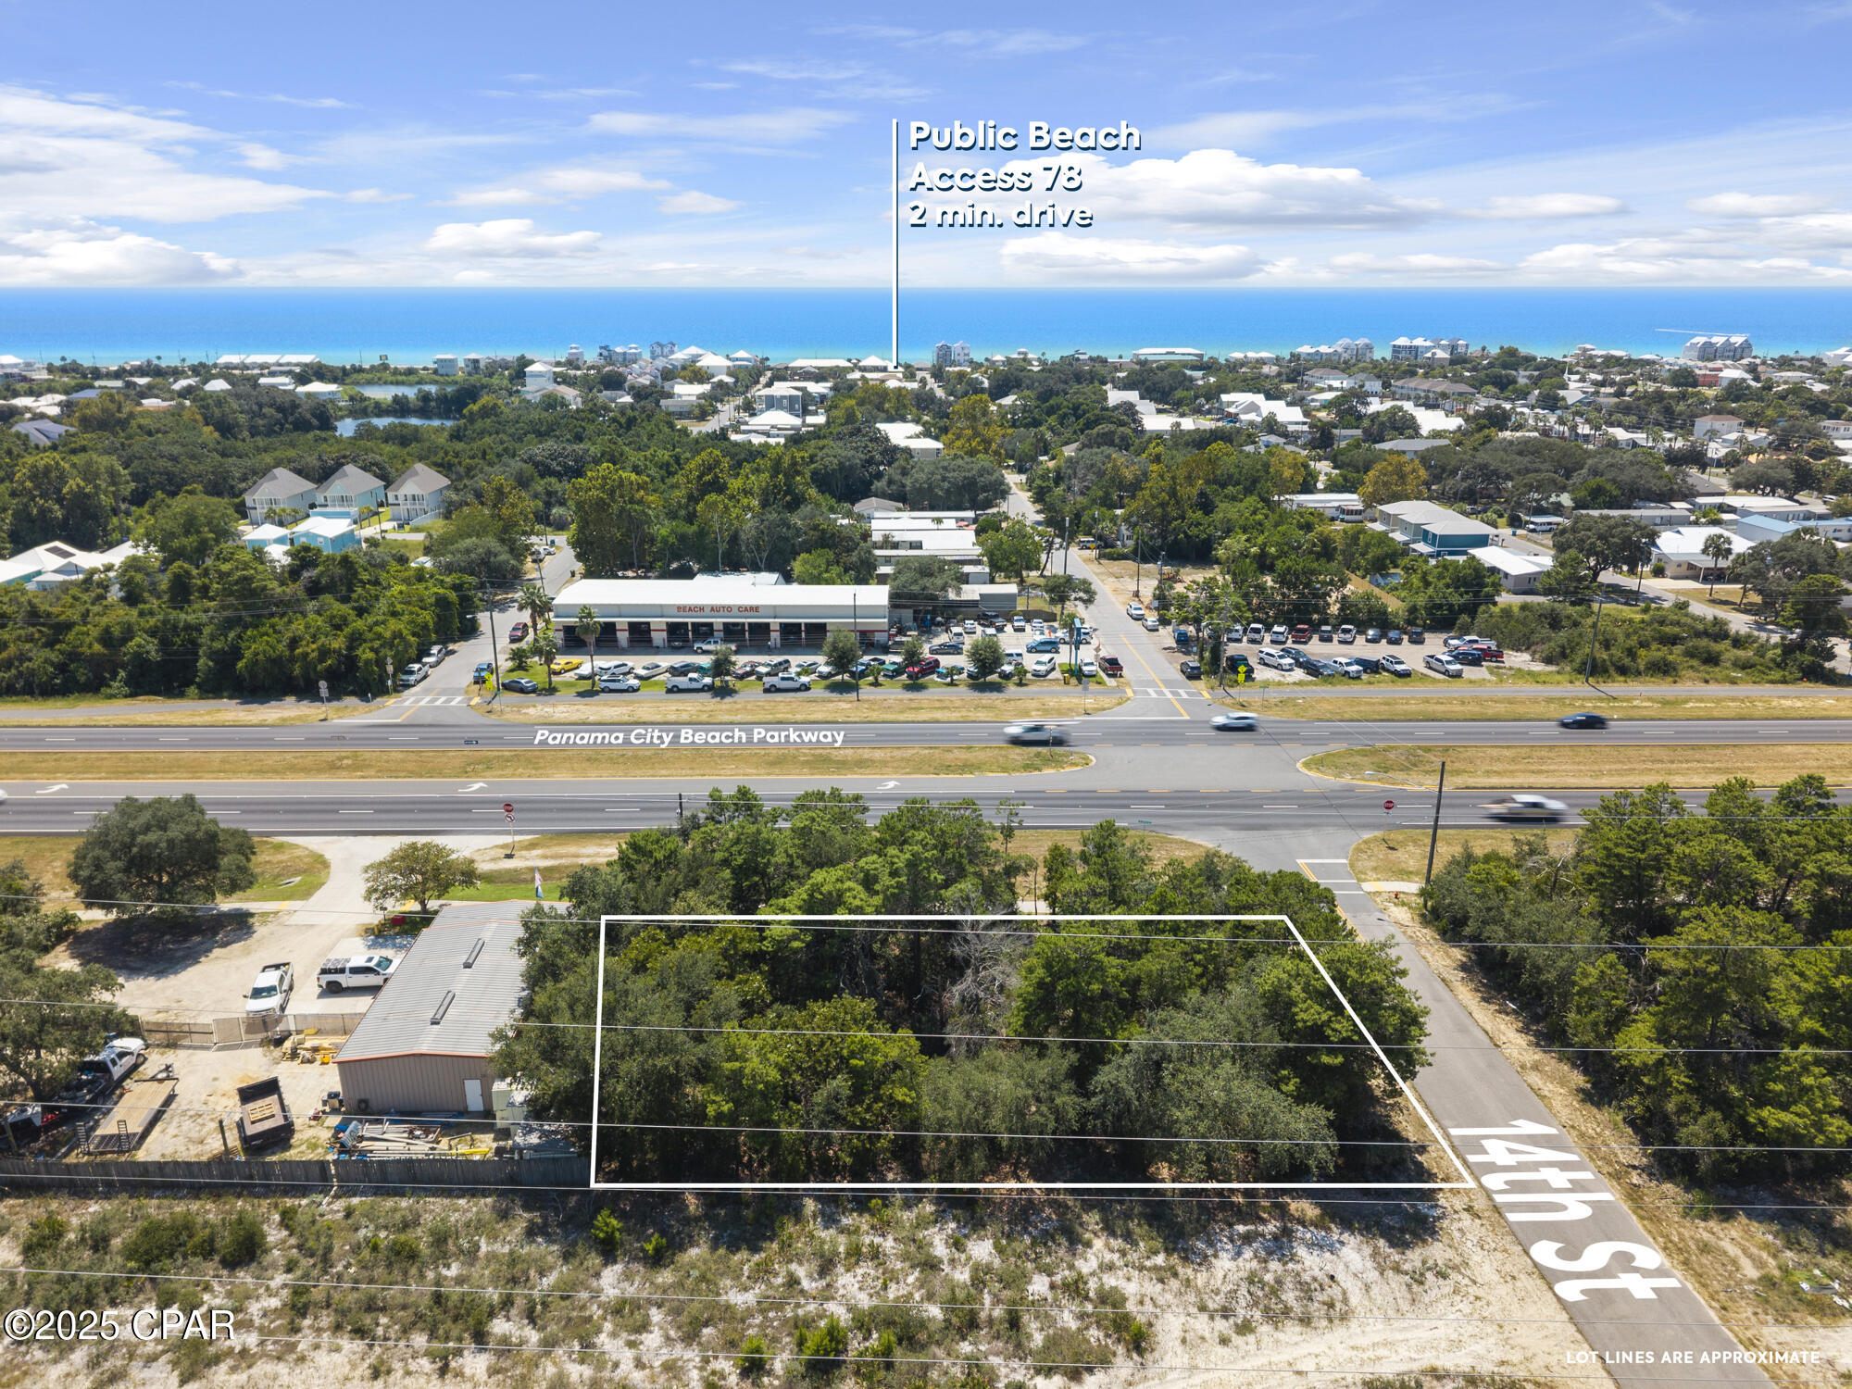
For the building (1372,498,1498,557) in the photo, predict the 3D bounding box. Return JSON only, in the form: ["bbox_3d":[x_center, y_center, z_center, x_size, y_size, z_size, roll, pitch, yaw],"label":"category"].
[{"bbox_3d":[91.000,-29.284,230.269,12.000,7.300,27.600,-1,18,-2],"label":"building"}]

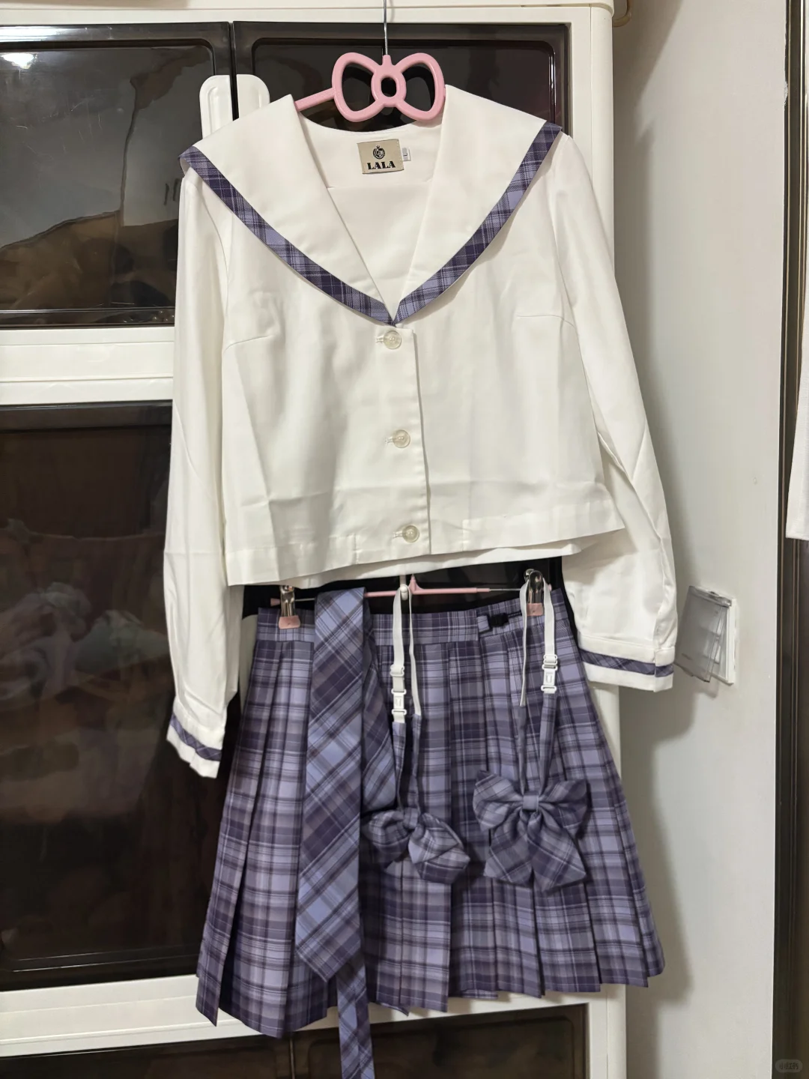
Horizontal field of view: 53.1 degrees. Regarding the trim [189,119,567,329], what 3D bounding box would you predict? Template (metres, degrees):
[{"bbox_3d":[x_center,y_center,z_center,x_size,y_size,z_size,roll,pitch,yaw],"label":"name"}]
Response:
[{"bbox_3d":[-0.032,-0.324,0.842,0.390,0.200,0.070,-5,6,-3],"label":"trim"}]

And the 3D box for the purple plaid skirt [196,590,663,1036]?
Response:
[{"bbox_3d":[0.030,0.312,0.935,0.525,0.470,0.110,-3,6,-4],"label":"purple plaid skirt"}]

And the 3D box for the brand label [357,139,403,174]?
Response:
[{"bbox_3d":[-0.025,-0.406,0.859,0.045,0.034,0.003,-7,6,-3],"label":"brand label"}]

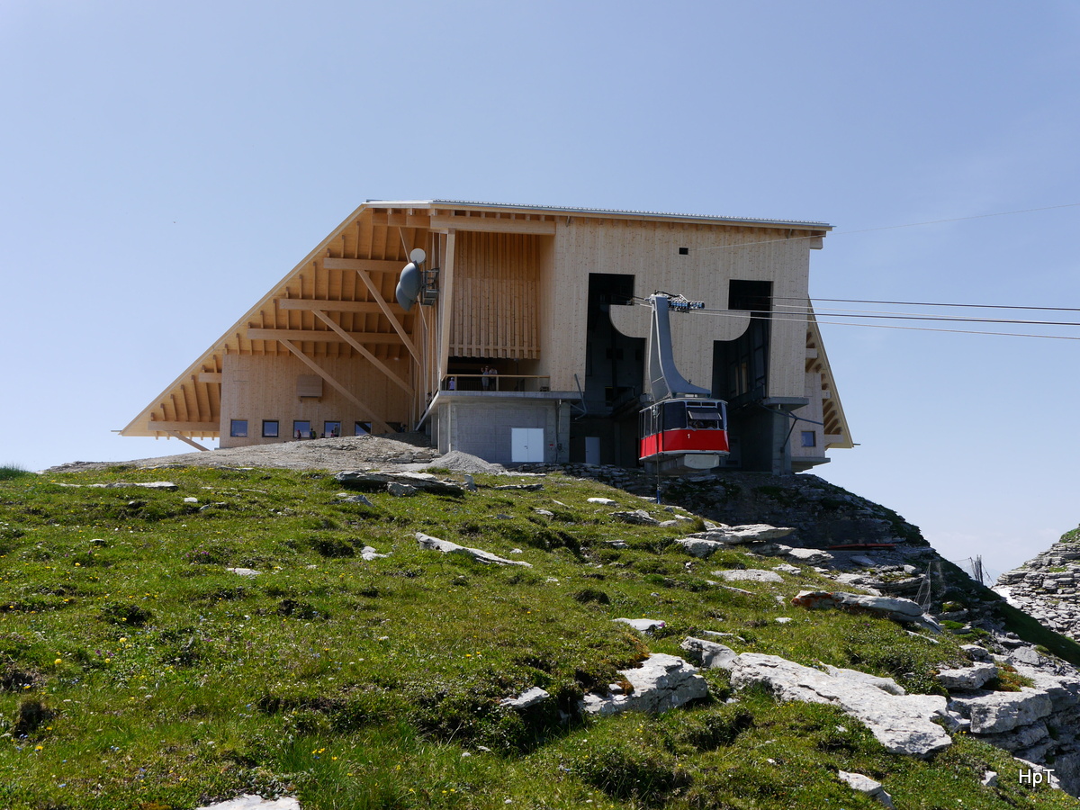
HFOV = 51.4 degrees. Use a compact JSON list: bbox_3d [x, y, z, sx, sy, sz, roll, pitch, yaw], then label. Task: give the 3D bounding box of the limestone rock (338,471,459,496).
[{"bbox_3d":[-3.334,1.843,26.590,2.876,0.585,1.334,1,-10,-7],"label":"limestone rock"}]

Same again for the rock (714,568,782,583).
[{"bbox_3d":[2.369,1.939,12.773,0.762,0.163,0.511,-2,-10,10],"label":"rock"}]

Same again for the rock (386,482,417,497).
[{"bbox_3d":[-3.205,1.965,26.226,0.688,0.376,0.461,1,-10,-7],"label":"rock"}]

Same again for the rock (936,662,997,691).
[{"bbox_3d":[3.112,1.977,8.185,0.426,0.208,0.329,-4,-10,20],"label":"rock"}]

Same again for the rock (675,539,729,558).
[{"bbox_3d":[2.150,1.921,15.032,0.692,0.249,0.464,-2,-10,8],"label":"rock"}]

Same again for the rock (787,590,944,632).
[{"bbox_3d":[3.139,1.984,10.837,1.368,0.336,0.592,-3,-10,16],"label":"rock"}]

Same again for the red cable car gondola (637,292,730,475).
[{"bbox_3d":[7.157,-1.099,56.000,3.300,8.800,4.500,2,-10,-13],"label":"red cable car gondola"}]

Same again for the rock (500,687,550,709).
[{"bbox_3d":[-0.088,1.630,6.248,0.269,0.116,0.194,0,-9,-1],"label":"rock"}]

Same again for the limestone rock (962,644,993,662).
[{"bbox_3d":[3.737,2.120,9.605,0.252,0.159,0.208,-4,-10,20],"label":"limestone rock"}]

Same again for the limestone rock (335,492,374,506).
[{"bbox_3d":[-3.785,1.934,23.097,0.747,0.279,0.501,1,-10,-9],"label":"limestone rock"}]

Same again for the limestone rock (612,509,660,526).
[{"bbox_3d":[1.755,2.068,20.568,0.822,0.279,0.551,-1,-10,5],"label":"limestone rock"}]

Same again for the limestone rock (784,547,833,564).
[{"bbox_3d":[3.917,2.198,16.376,0.705,0.222,0.472,-3,-10,13],"label":"limestone rock"}]

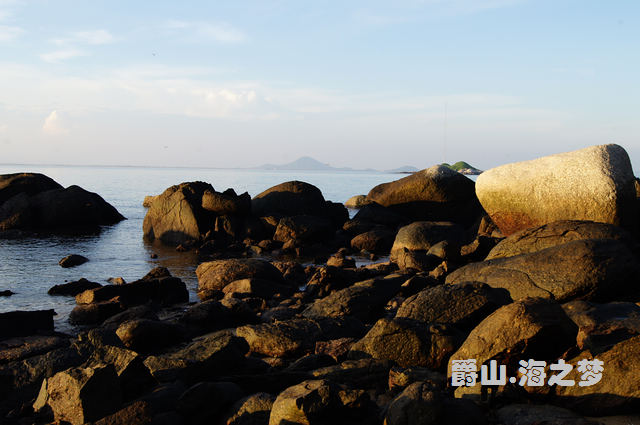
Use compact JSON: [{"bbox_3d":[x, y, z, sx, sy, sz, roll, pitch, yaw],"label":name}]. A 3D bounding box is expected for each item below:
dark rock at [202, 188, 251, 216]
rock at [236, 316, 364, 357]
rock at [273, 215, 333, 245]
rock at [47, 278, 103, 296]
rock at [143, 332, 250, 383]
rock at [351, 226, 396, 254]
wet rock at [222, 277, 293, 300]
[{"bbox_3d":[-2.857,-0.308,22.800,1.439,0.848,1.008,2,3,10],"label":"dark rock"},{"bbox_3d":[-0.183,1.173,7.000,1.150,0.350,0.700,1,3,-5],"label":"rock"},{"bbox_3d":[-0.460,0.447,19.600,1.500,0.780,1.200,1,3,0],"label":"rock"},{"bbox_3d":[-3.803,1.167,11.600,0.780,0.230,0.500,1,3,0],"label":"rock"},{"bbox_3d":[-1.035,1.197,6.200,0.850,0.360,0.600,0,3,-15],"label":"rock"},{"bbox_3d":[1.511,0.759,20.300,1.339,0.739,1.004,2,3,15],"label":"rock"},{"bbox_3d":[-0.990,1.264,12.200,1.211,0.321,0.727,2,3,15],"label":"wet rock"}]

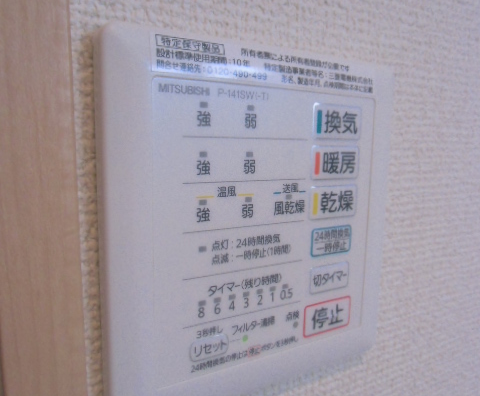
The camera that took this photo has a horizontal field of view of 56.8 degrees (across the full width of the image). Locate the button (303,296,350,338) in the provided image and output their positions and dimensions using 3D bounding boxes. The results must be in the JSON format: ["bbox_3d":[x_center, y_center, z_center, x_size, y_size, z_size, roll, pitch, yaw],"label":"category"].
[{"bbox_3d":[0.035,0.047,0.175,0.024,0.013,0.003,-4,9,-32],"label":"button"}]

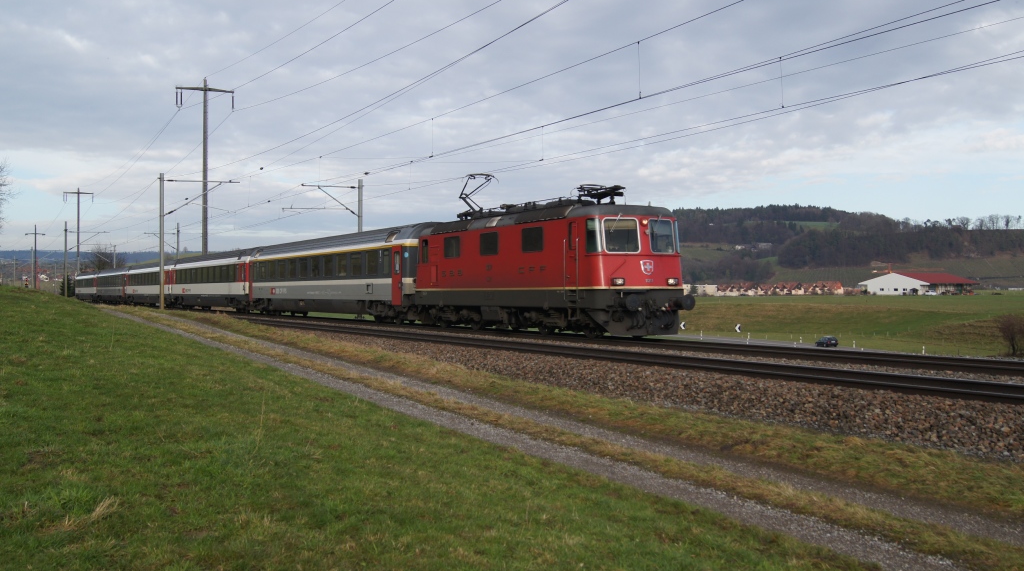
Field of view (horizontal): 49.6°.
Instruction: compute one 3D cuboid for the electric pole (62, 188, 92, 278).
[{"bbox_3d":[-87.900,-8.300,225.000,5.800,23.300,0.450,0,0,-27],"label":"electric pole"}]

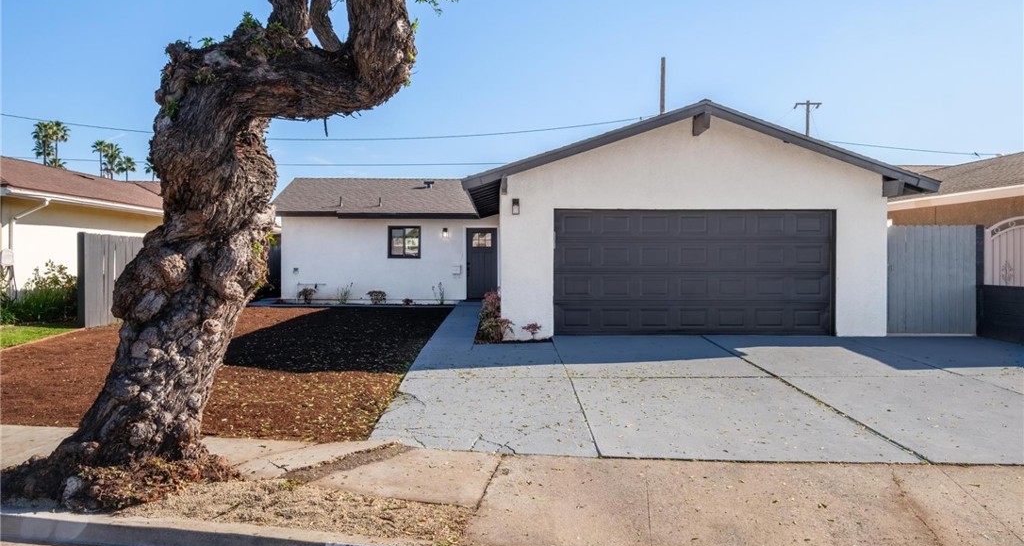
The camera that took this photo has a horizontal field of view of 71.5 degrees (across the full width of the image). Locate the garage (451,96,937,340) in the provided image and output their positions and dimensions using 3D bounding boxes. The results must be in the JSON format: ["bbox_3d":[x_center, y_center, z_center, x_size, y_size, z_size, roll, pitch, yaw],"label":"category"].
[{"bbox_3d":[3.080,-0.840,15.100,7.750,3.900,7.100,0,0,0],"label":"garage"}]

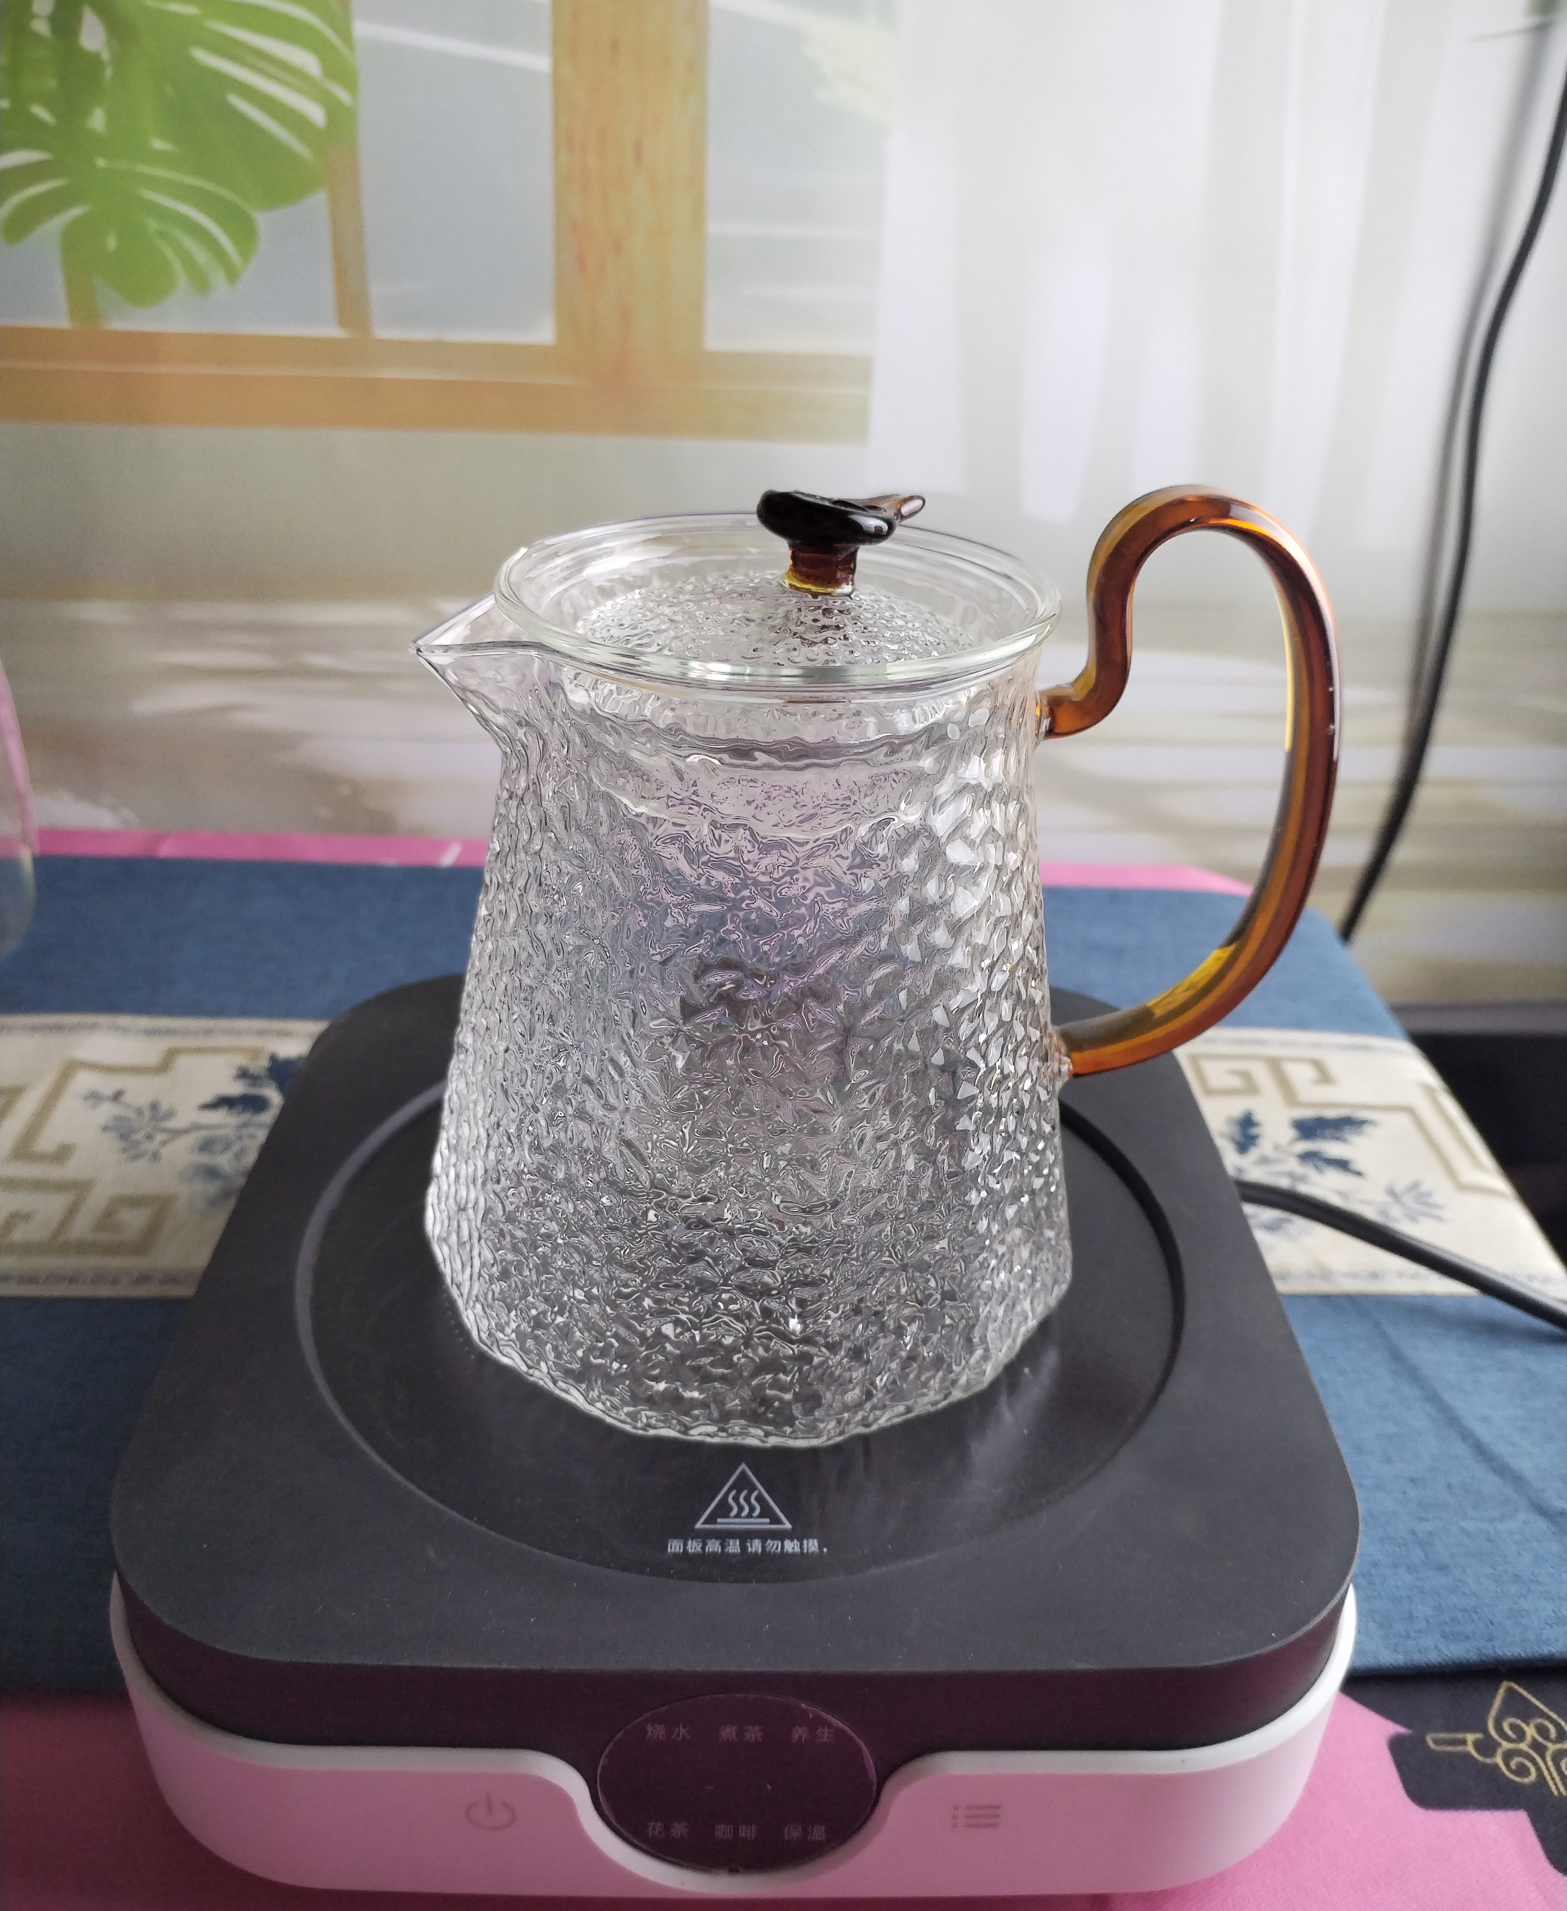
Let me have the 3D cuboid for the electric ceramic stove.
[{"bbox_3d":[-0.008,0.078,0.320,0.204,0.057,0.200,1,29,-1],"label":"electric ceramic stove"}]

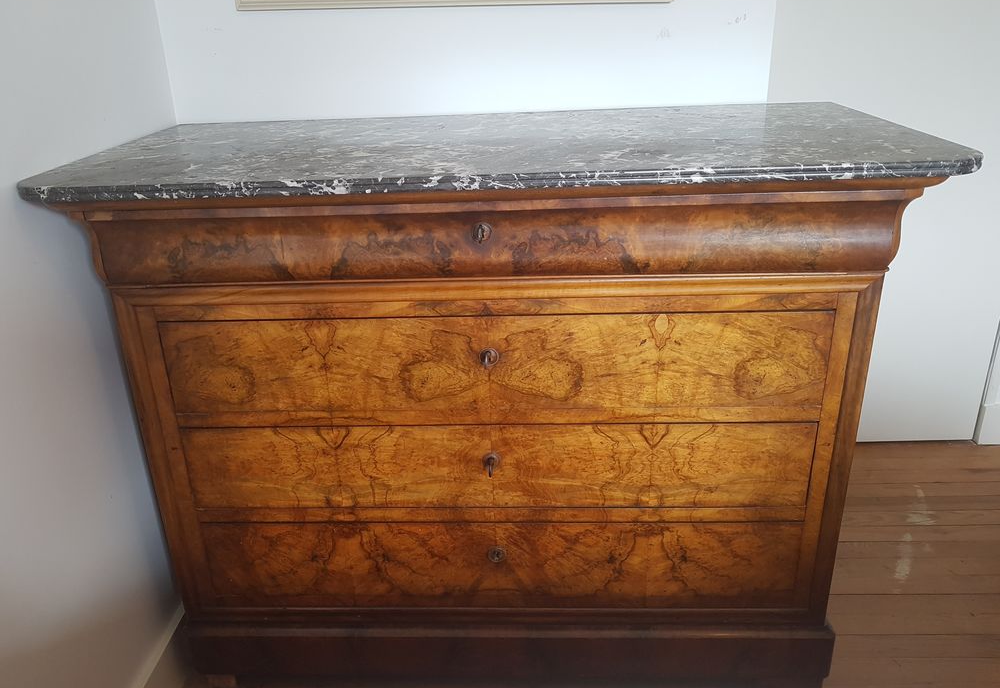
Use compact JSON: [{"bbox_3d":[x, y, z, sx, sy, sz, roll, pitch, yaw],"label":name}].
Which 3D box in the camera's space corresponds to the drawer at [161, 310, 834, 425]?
[{"bbox_3d":[-0.010,-0.035,1.370,1.051,0.190,0.390,-1,24,3],"label":"drawer"}]

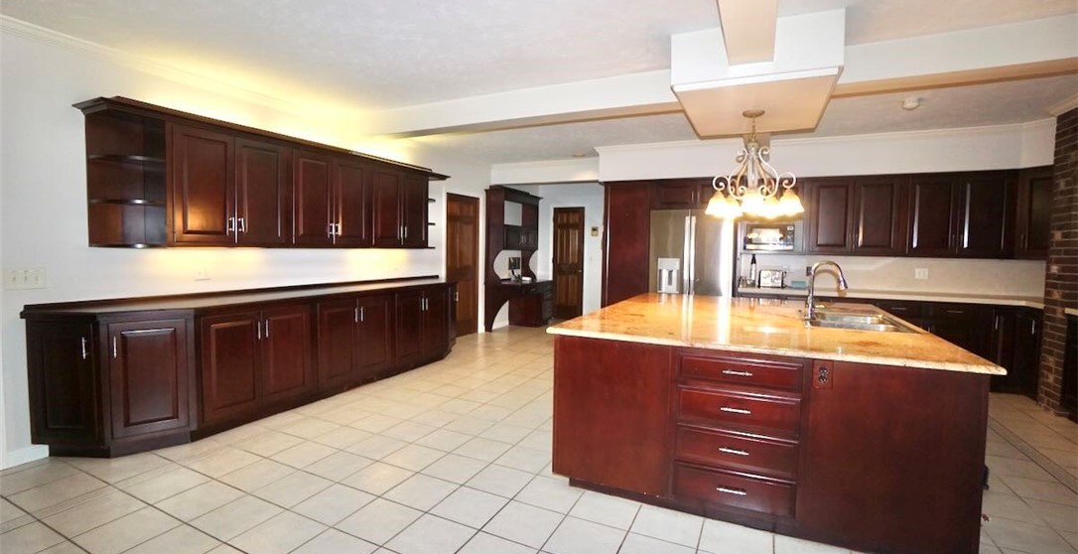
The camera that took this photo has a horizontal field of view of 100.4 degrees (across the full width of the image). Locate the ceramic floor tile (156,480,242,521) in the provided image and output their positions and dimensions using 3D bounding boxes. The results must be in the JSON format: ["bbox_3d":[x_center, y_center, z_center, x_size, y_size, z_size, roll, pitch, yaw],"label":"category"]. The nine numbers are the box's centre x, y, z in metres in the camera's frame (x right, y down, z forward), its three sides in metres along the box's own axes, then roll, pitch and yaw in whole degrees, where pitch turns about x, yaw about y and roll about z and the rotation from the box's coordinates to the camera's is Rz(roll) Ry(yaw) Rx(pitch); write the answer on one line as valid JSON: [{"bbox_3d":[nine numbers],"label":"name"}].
[{"bbox_3d":[-1.718,1.137,2.286,0.303,0.010,0.303,2,3,25],"label":"ceramic floor tile"}]

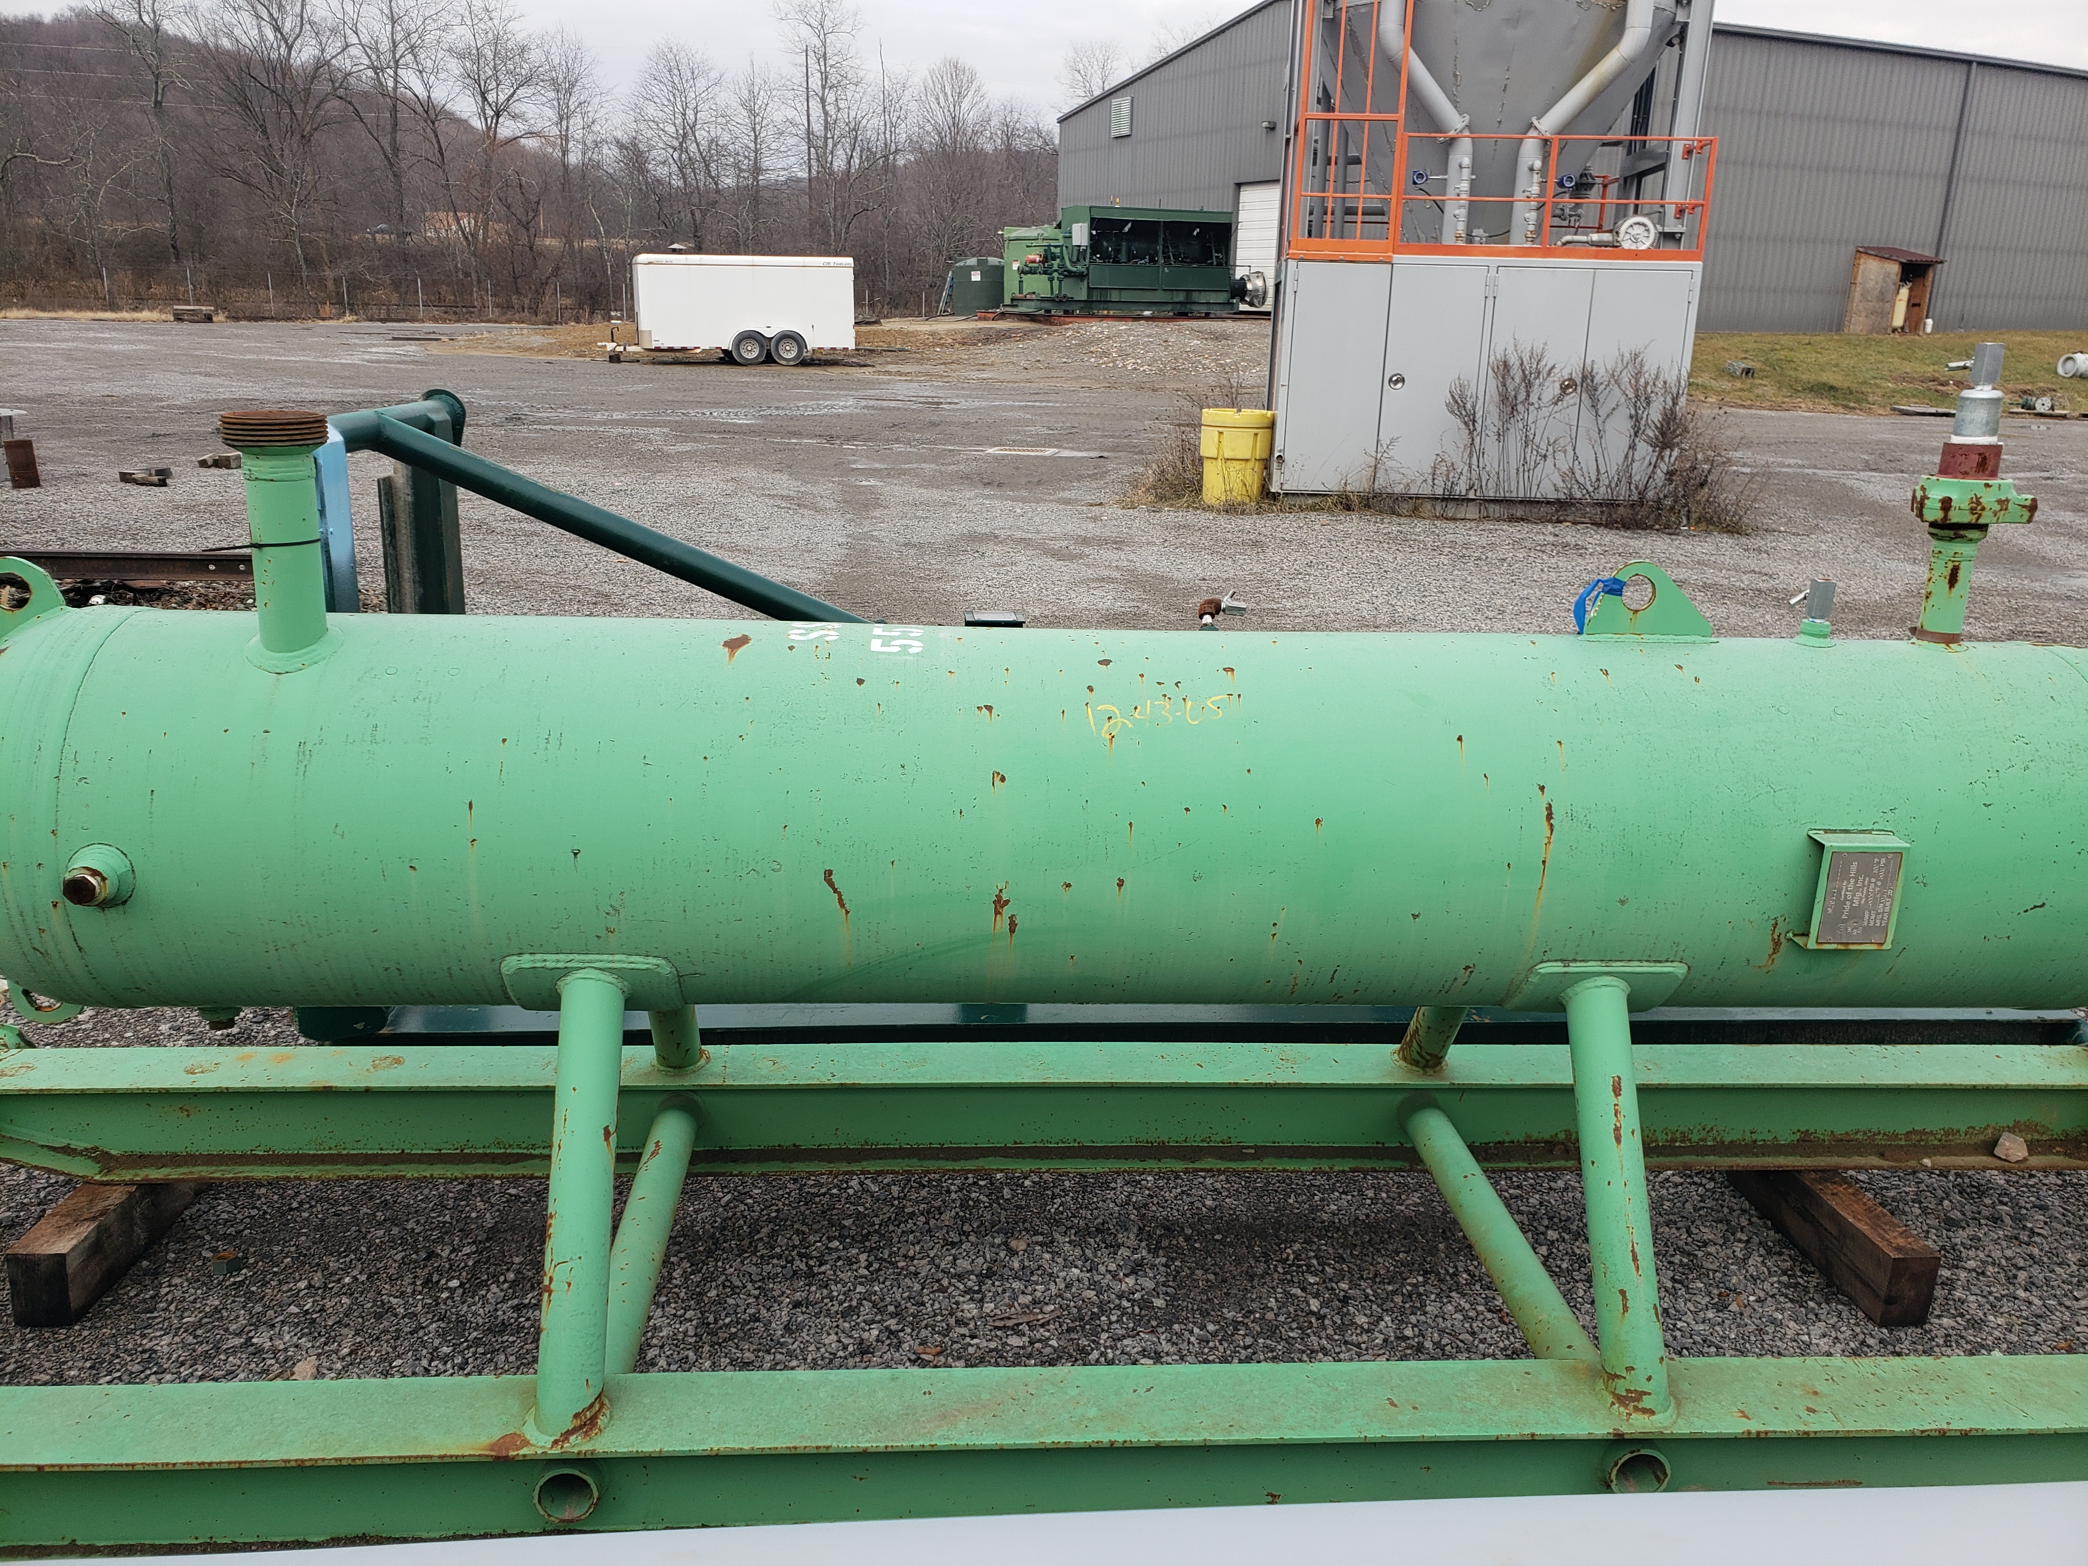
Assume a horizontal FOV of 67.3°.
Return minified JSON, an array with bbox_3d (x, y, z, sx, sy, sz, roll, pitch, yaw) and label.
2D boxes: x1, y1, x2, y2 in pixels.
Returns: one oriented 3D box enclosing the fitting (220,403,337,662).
[{"bbox_3d":[-0.952,-0.311,1.967,0.132,0.287,0.132,1,17,-4],"label":"fitting"}]

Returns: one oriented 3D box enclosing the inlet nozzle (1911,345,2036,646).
[{"bbox_3d":[1.243,-0.387,2.113,0.165,0.397,0.150,10,20,29],"label":"inlet nozzle"}]

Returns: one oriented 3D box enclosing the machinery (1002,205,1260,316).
[{"bbox_3d":[2.461,-15.070,45.373,7.100,2.880,2.600,-6,19,-22],"label":"machinery"}]

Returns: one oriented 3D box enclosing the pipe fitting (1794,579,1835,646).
[{"bbox_3d":[1.244,-0.273,2.527,0.058,0.103,0.058,1,15,-4],"label":"pipe fitting"}]

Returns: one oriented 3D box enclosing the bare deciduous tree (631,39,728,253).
[{"bbox_3d":[-19.644,-32.321,83.936,5.600,13.833,5.600,1,17,0],"label":"bare deciduous tree"}]

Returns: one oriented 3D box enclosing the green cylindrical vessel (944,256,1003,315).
[{"bbox_3d":[-1.878,-14.640,46.300,1.620,1.650,1.620,1,17,0],"label":"green cylindrical vessel"}]

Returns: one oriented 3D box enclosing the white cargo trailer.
[{"bbox_3d":[-6.922,-10.921,36.148,4.950,2.450,2.450,-2,18,-10],"label":"white cargo trailer"}]

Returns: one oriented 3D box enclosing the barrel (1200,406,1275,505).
[{"bbox_3d":[1.609,-2.746,13.143,0.610,0.770,0.610,1,17,0],"label":"barrel"}]

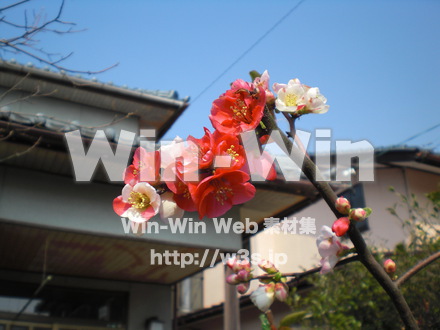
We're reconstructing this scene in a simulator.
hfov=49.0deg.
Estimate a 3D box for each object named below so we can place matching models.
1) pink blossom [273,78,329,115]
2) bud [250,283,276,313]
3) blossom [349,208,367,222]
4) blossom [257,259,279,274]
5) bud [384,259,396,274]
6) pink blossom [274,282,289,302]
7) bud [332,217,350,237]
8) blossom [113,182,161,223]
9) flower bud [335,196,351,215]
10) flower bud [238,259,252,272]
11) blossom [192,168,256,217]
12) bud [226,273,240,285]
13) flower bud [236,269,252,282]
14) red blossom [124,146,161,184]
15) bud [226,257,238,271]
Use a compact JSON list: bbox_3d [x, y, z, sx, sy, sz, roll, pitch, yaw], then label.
[{"bbox_3d":[0.065,-0.055,0.390,0.044,0.027,0.028,-7,-22,17],"label":"pink blossom"},{"bbox_3d":[0.037,0.116,0.420,0.019,0.025,0.019,24,-6,0],"label":"bud"},{"bbox_3d":[0.111,0.040,0.390,0.015,0.011,0.011,-6,0,24],"label":"blossom"},{"bbox_3d":[0.041,0.085,0.405,0.017,0.009,0.009,34,0,-9],"label":"blossom"},{"bbox_3d":[0.141,0.084,0.400,0.010,0.013,0.010,-6,-18,0],"label":"bud"},{"bbox_3d":[0.054,0.111,0.420,0.011,0.017,0.011,-12,-6,0],"label":"pink blossom"},{"bbox_3d":[0.097,0.049,0.385,0.012,0.017,0.012,38,-12,0],"label":"bud"},{"bbox_3d":[-0.062,0.028,0.360,0.037,0.031,0.018,-9,3,18],"label":"blossom"},{"bbox_3d":[0.099,0.033,0.390,0.012,0.015,0.012,-21,-6,0],"label":"flower bud"},{"bbox_3d":[0.021,0.084,0.405,0.011,0.012,0.011,12,18,0],"label":"flower bud"},{"bbox_3d":[0.002,0.021,0.348,0.046,0.024,0.036,4,-67,-11],"label":"blossom"},{"bbox_3d":[0.012,0.099,0.420,0.013,0.009,0.009,-13,0,-18],"label":"bud"},{"bbox_3d":[0.021,0.096,0.420,0.013,0.010,0.010,16,0,-22],"label":"flower bud"},{"bbox_3d":[-0.060,0.001,0.375,0.031,0.032,0.018,-12,0,26],"label":"red blossom"},{"bbox_3d":[0.010,0.083,0.405,0.009,0.012,0.009,-25,17,0],"label":"bud"}]

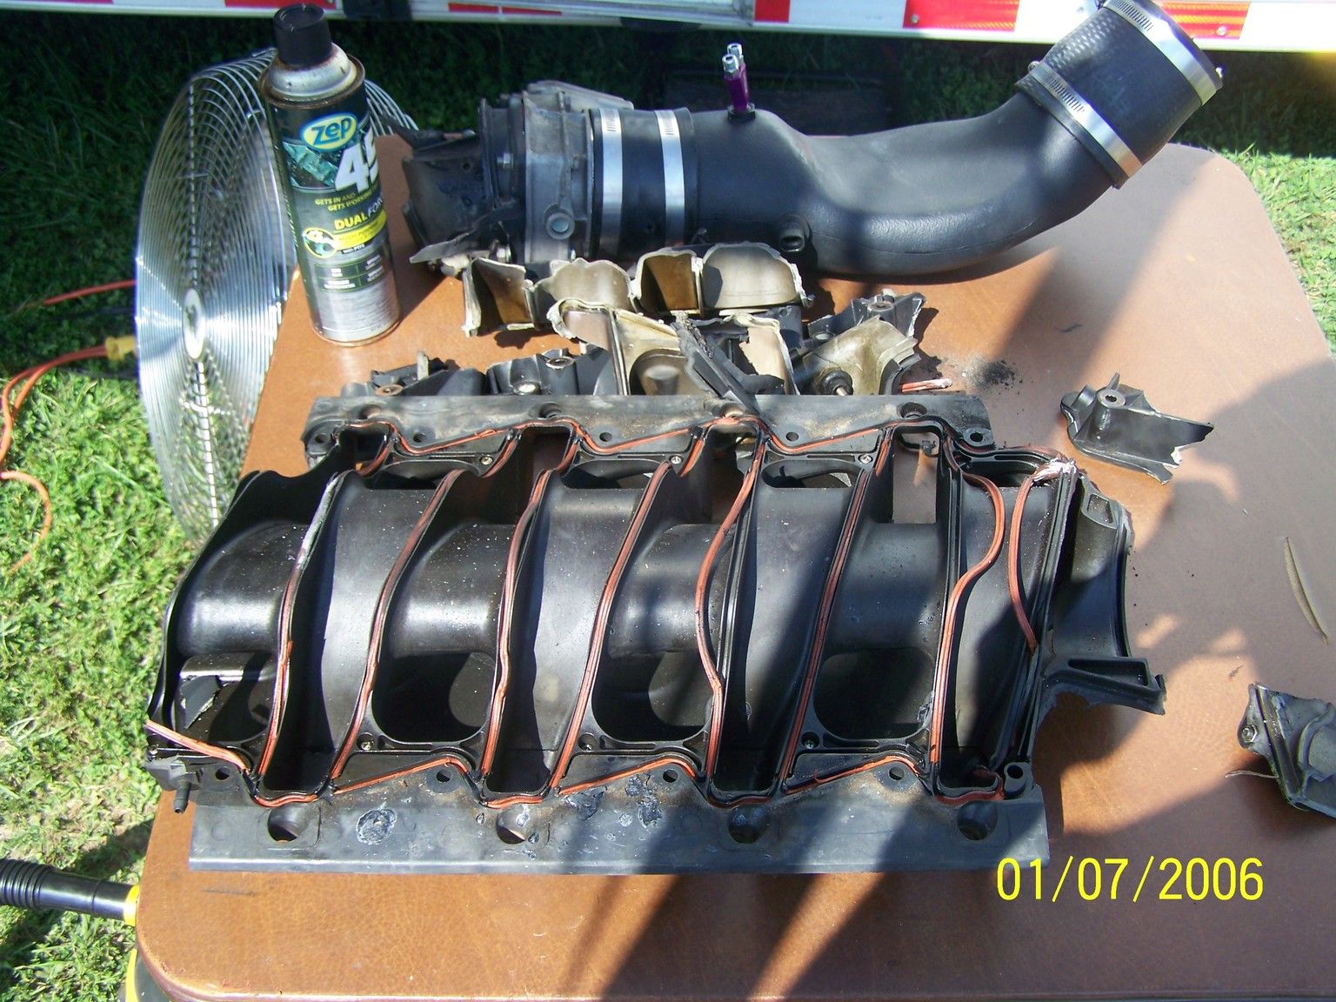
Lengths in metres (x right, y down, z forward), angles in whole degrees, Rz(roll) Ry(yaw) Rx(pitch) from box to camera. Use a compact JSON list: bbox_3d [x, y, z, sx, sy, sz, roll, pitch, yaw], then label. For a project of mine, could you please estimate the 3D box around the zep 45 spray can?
[{"bbox_3d":[-0.234,-0.221,1.022,0.069,0.252,0.069,0,49,0],"label":"zep 45 spray can"}]

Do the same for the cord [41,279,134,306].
[{"bbox_3d":[-0.864,-0.312,2.191,0.167,0.012,0.020,-15,50,-14],"label":"cord"}]

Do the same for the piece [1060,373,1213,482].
[{"bbox_3d":[0.323,-0.055,1.013,0.100,0.045,0.057,17,51,14],"label":"piece"}]

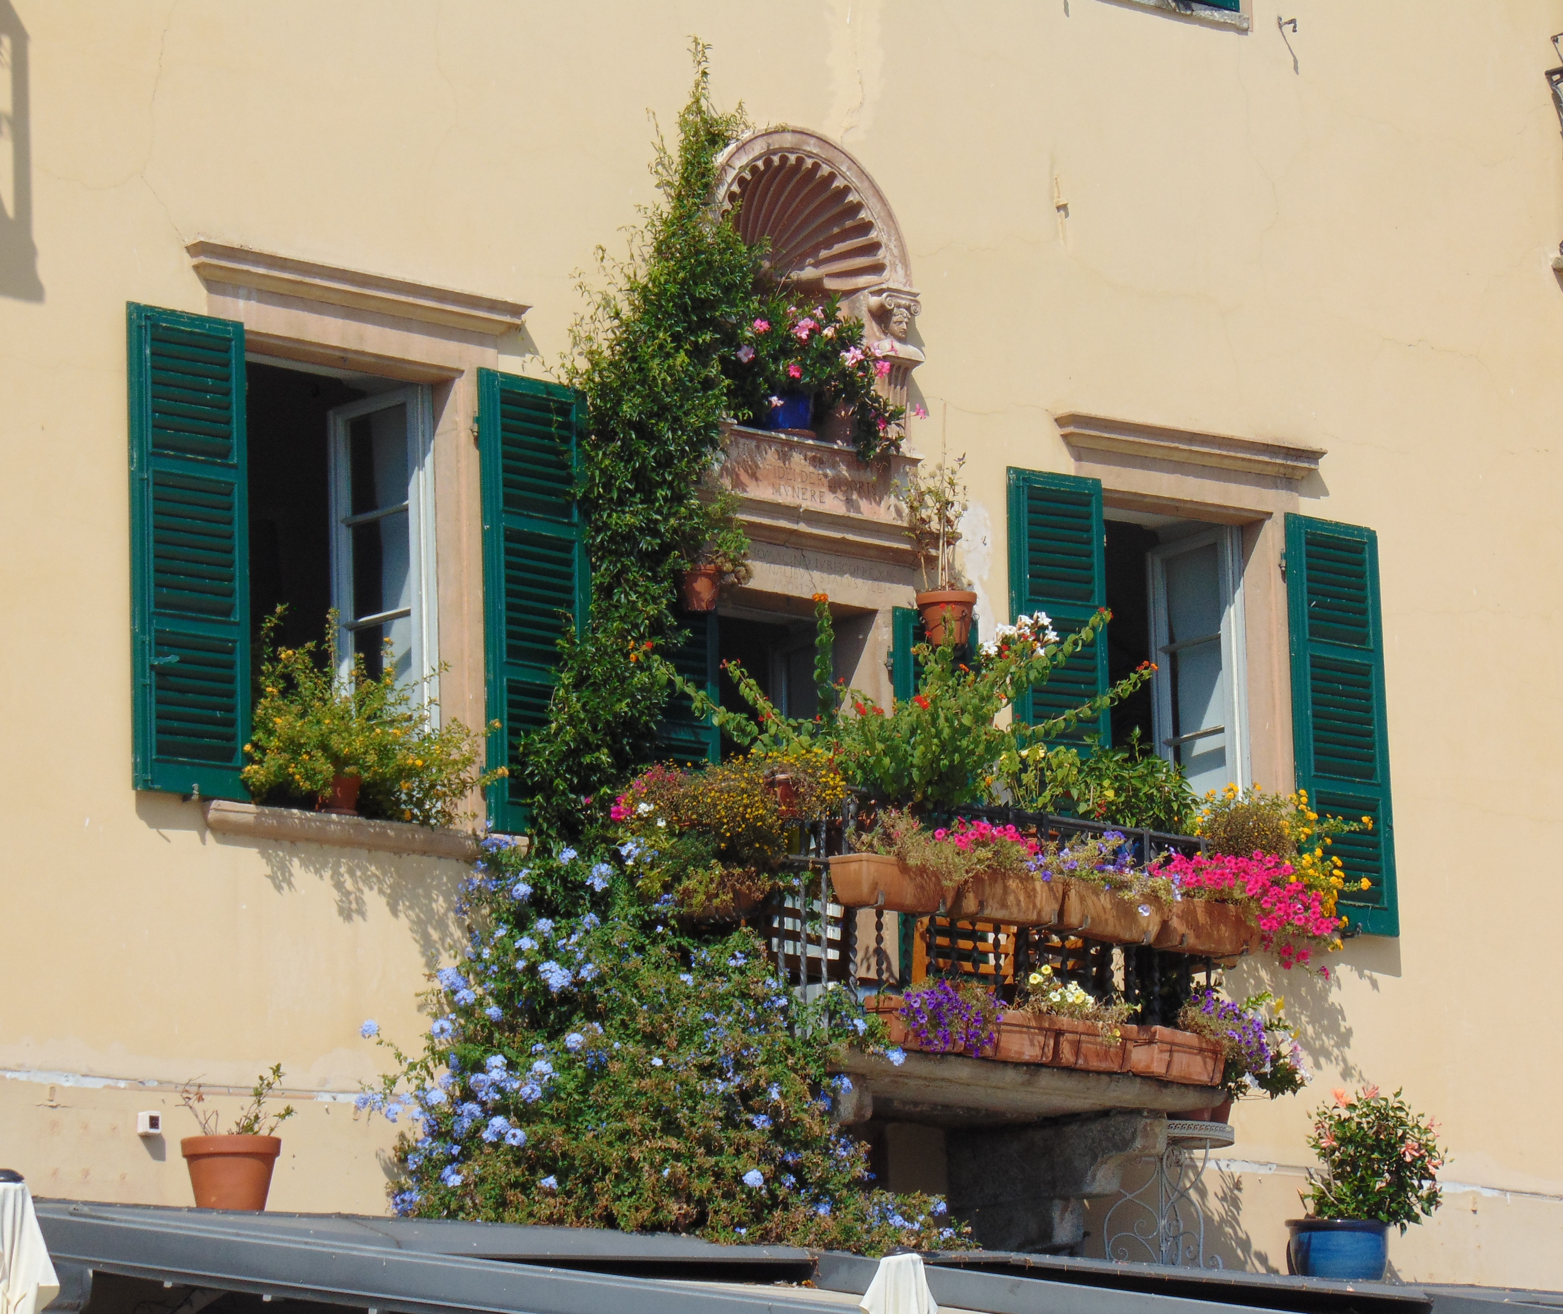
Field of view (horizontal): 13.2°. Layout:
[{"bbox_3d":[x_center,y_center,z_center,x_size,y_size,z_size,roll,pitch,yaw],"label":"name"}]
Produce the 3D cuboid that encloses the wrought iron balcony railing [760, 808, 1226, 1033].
[{"bbox_3d":[0.613,1.173,26.401,1.100,0.940,2.120,-12,-14,43],"label":"wrought iron balcony railing"}]

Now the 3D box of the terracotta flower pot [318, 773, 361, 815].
[{"bbox_3d":[-1.640,0.510,24.973,0.160,0.165,0.160,-2,-10,0],"label":"terracotta flower pot"}]

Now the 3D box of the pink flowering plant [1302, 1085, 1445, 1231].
[{"bbox_3d":[2.303,1.947,26.192,0.540,0.560,0.520,-2,-11,0],"label":"pink flowering plant"}]

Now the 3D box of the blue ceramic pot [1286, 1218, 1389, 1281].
[{"bbox_3d":[2.147,2.297,26.005,0.390,0.270,0.390,-2,-11,0],"label":"blue ceramic pot"}]

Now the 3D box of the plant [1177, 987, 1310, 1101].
[{"bbox_3d":[1.699,1.422,24.762,0.460,0.380,0.340,8,-15,-42],"label":"plant"}]

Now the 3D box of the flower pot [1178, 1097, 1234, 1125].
[{"bbox_3d":[1.704,1.803,27.075,0.250,0.200,0.250,-2,-10,0],"label":"flower pot"}]

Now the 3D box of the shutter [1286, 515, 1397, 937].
[{"bbox_3d":[2.233,0.271,27.036,0.557,1.657,0.045,8,-15,-42],"label":"shutter"}]

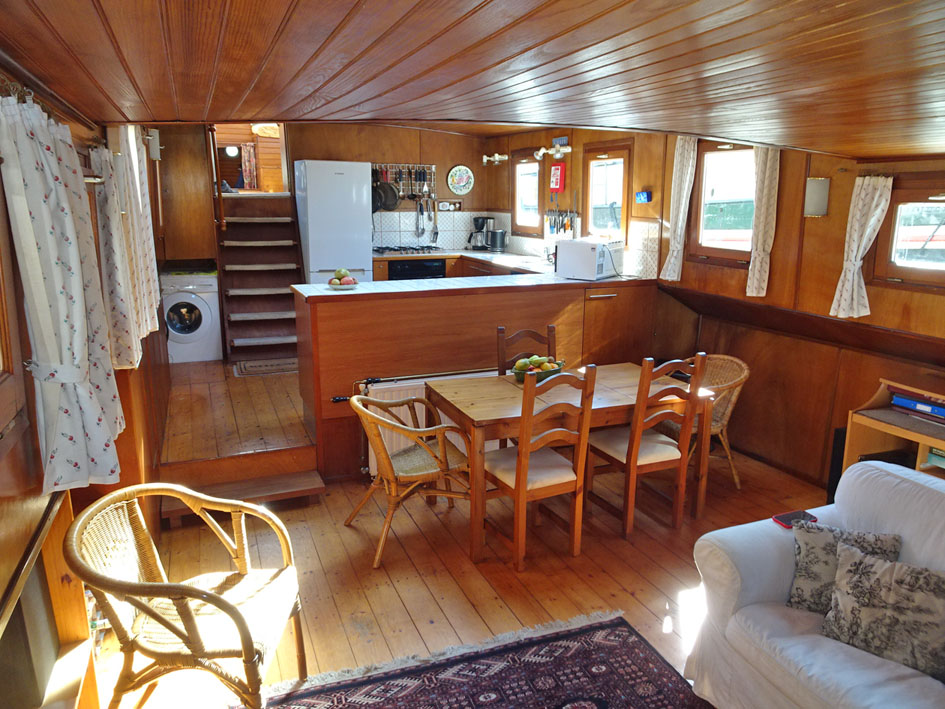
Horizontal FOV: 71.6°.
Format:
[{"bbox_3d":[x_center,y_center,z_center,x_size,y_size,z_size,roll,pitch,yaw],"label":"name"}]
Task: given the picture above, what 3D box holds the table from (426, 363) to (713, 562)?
[{"bbox_3d":[0.528,0.554,3.798,1.407,0.745,0.788,-5,13,-21],"label":"table"}]

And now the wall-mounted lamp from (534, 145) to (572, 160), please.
[{"bbox_3d":[0.736,-1.810,5.878,0.170,0.140,0.420,-5,14,-22],"label":"wall-mounted lamp"}]

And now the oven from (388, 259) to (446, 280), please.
[{"bbox_3d":[-0.662,-0.718,6.918,0.600,0.595,0.550,-5,14,-22],"label":"oven"}]

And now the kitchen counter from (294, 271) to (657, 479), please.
[{"bbox_3d":[0.063,0.058,4.673,2.500,1.150,0.605,-5,14,-22],"label":"kitchen counter"}]

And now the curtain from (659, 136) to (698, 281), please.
[{"bbox_3d":[1.429,-1.017,4.599,0.090,0.990,0.310,-5,14,-22],"label":"curtain"}]

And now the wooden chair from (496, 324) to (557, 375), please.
[{"bbox_3d":[0.398,0.361,4.052,0.420,1.010,0.480,-3,13,-13],"label":"wooden chair"}]

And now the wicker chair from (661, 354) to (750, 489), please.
[{"bbox_3d":[1.439,0.437,4.236,0.650,0.790,0.560,-6,14,-27],"label":"wicker chair"}]

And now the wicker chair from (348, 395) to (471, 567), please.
[{"bbox_3d":[-0.318,0.594,3.477,0.670,0.800,0.590,-5,14,-23],"label":"wicker chair"}]

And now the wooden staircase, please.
[{"bbox_3d":[-2.015,-0.753,6.238,0.730,1.499,0.670,-5,14,-22],"label":"wooden staircase"}]

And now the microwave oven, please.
[{"bbox_3d":[0.877,-0.717,4.897,0.345,0.264,0.445,10,17,36],"label":"microwave oven"}]

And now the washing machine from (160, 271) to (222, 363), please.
[{"bbox_3d":[-2.692,-0.385,6.129,0.600,0.825,0.580,-5,14,-22],"label":"washing machine"}]

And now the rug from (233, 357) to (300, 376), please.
[{"bbox_3d":[-1.735,0.098,5.878,0.750,0.012,0.460,-5,14,-22],"label":"rug"}]

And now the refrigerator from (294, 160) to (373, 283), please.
[{"bbox_3d":[-1.332,-0.920,6.343,0.610,1.783,0.640,-5,14,-22],"label":"refrigerator"}]

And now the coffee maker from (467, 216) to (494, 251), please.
[{"bbox_3d":[0.098,-1.307,7.158,0.260,0.360,0.180,-5,14,-22],"label":"coffee maker"}]

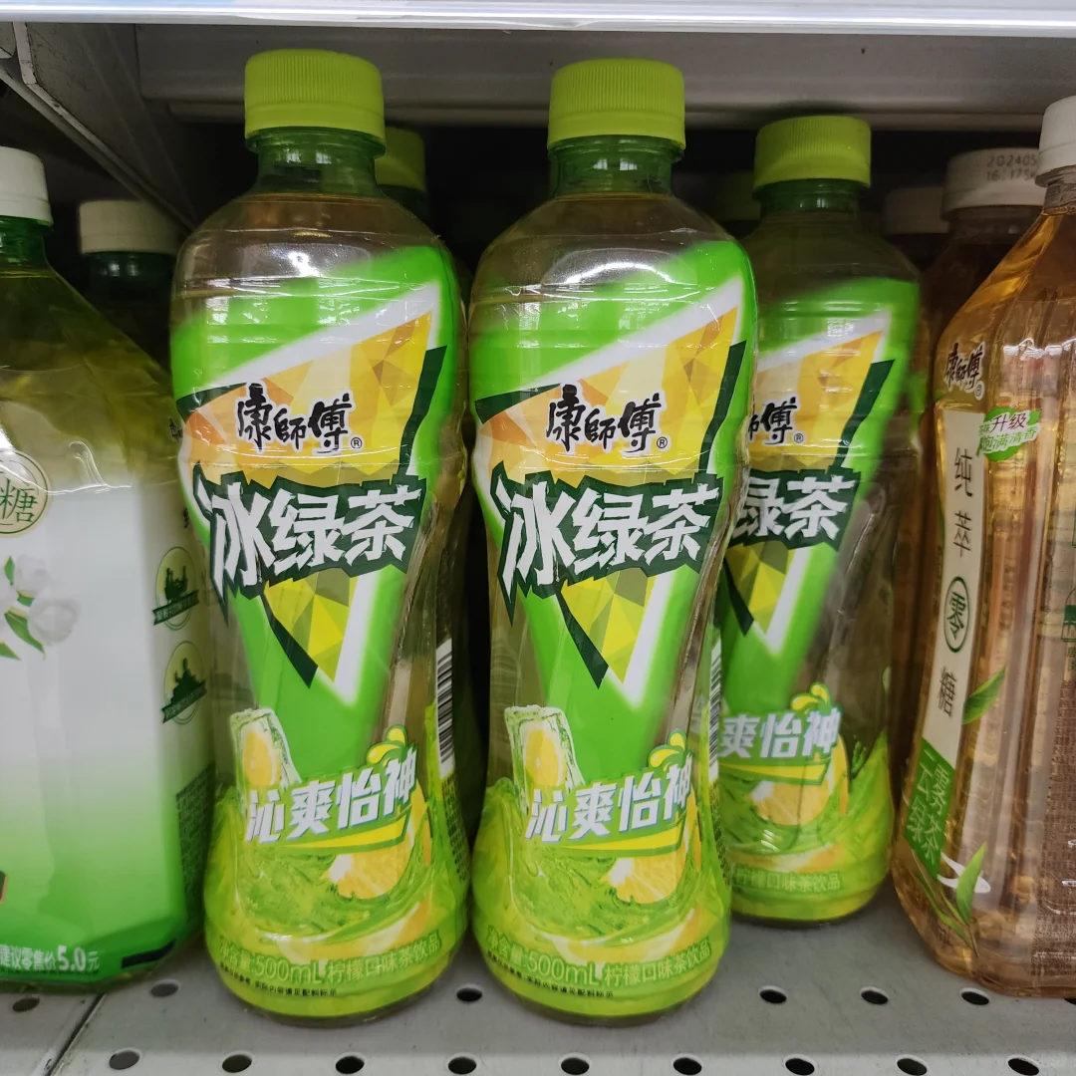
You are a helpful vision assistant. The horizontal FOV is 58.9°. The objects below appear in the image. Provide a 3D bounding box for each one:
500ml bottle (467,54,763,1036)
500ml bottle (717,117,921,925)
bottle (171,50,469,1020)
[{"bbox_3d":[0.017,0.004,0.235,0.067,0.219,0.067,1,10,4],"label":"500ml bottle"},{"bbox_3d":[0.074,-0.003,0.278,0.067,0.219,0.067,7,12,34],"label":"500ml bottle"},{"bbox_3d":[-0.051,0.004,0.232,0.067,0.219,0.067,-1,10,-9],"label":"bottle"}]

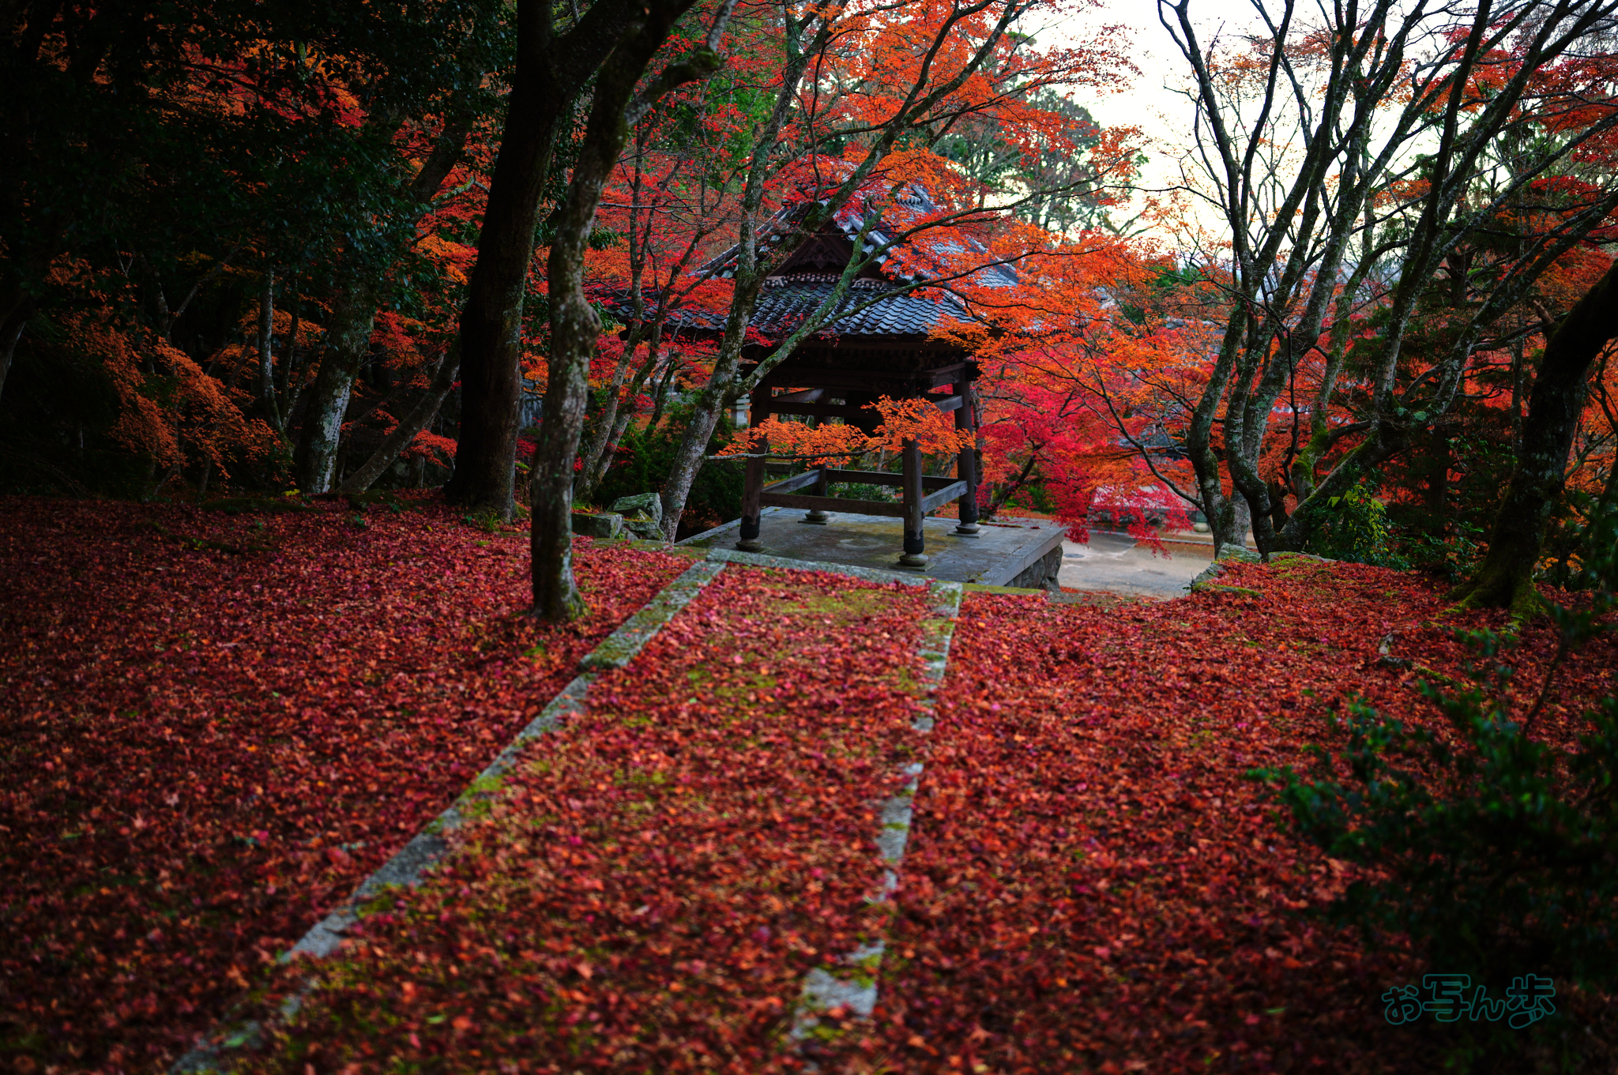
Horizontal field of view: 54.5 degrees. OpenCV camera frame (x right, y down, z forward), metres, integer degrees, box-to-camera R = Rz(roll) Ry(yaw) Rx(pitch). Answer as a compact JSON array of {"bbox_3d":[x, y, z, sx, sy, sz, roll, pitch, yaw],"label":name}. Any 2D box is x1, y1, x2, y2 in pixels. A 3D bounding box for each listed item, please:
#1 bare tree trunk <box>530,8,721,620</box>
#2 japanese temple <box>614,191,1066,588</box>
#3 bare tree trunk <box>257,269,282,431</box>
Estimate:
[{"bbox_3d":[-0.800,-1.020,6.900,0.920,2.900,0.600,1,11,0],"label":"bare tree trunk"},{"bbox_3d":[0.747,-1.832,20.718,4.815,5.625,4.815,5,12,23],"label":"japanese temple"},{"bbox_3d":[-4.600,-1.580,13.400,0.220,1.600,0.200,1,11,0],"label":"bare tree trunk"}]

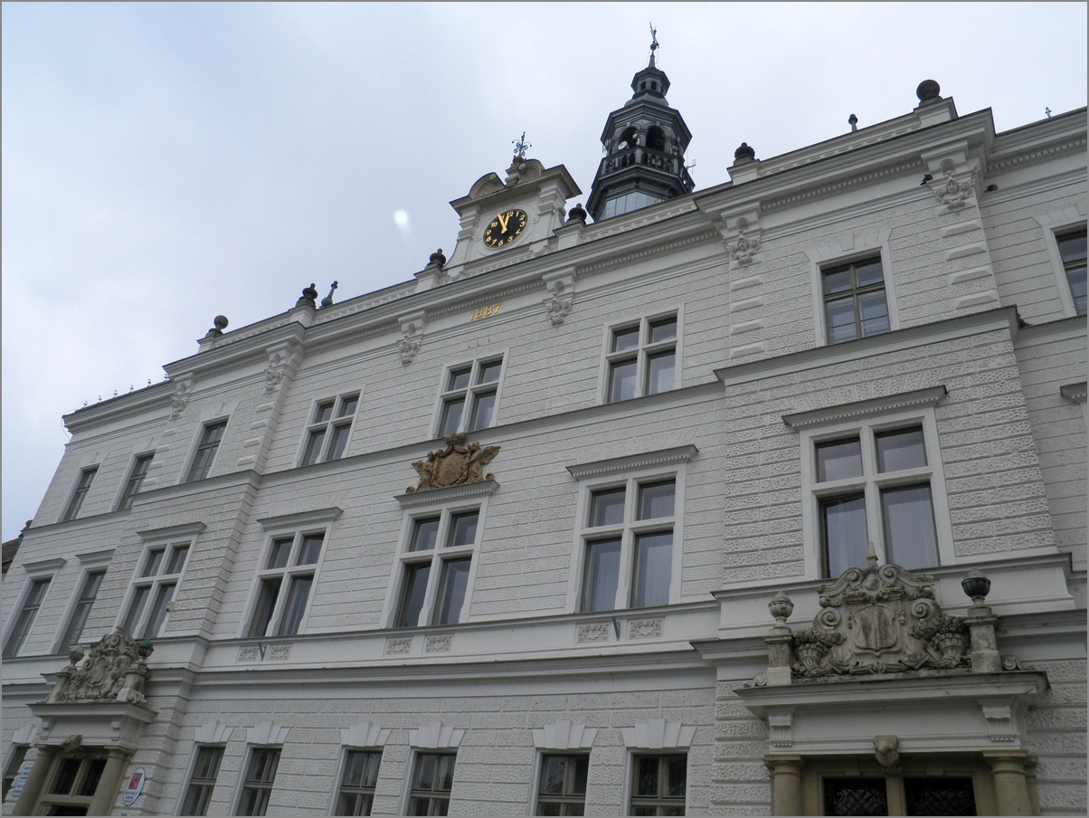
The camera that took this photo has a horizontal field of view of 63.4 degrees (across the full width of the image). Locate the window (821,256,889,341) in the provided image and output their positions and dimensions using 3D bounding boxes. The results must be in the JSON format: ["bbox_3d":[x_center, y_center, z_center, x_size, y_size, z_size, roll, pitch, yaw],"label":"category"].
[{"bbox_3d":[5.803,-2.004,16.418,1.123,1.998,0.189,-12,-38,28],"label":"window"}]

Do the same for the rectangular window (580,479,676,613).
[{"bbox_3d":[1.553,2.471,16.245,1.875,2.607,0.199,-12,-38,28],"label":"rectangular window"}]

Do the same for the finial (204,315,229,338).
[{"bbox_3d":[-10.615,-2.609,28.629,0.540,1.080,0.540,-12,-37,29],"label":"finial"}]

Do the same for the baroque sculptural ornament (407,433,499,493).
[{"bbox_3d":[-1.960,1.161,19.307,2.381,1.383,0.319,-12,-38,28],"label":"baroque sculptural ornament"}]

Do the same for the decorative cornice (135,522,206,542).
[{"bbox_3d":[-9.525,3.166,22.448,2.460,0.246,0.266,-12,-38,28],"label":"decorative cornice"}]

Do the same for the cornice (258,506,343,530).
[{"bbox_3d":[-5.951,2.688,21.339,2.646,0.229,0.250,-12,-38,28],"label":"cornice"}]

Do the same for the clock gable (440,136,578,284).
[{"bbox_3d":[-0.951,-5.341,24.363,3.847,4.995,1.148,-12,-37,29],"label":"clock gable"}]

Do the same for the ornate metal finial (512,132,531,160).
[{"bbox_3d":[-0.631,-7.779,25.931,0.702,1.148,0.607,-12,-37,29],"label":"ornate metal finial"}]

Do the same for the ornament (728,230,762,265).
[{"bbox_3d":[4.061,-3.287,17.969,0.689,0.985,0.324,-12,-37,29],"label":"ornament"}]

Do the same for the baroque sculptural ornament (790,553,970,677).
[{"bbox_3d":[4.547,2.823,12.352,2.328,1.875,0.359,-12,-38,28],"label":"baroque sculptural ornament"}]

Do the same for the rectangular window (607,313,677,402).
[{"bbox_3d":[2.101,-0.986,18.738,1.606,2.025,0.216,-12,-38,28],"label":"rectangular window"}]

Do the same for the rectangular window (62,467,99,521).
[{"bbox_3d":[-14.467,2.692,27.535,1.011,1.995,0.199,-12,-38,28],"label":"rectangular window"}]

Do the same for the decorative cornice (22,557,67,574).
[{"bbox_3d":[-15.188,4.766,26.711,1.971,0.223,0.209,-12,-38,28],"label":"decorative cornice"}]

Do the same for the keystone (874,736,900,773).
[{"bbox_3d":[4.373,4.388,11.260,0.279,0.399,0.306,-12,-38,28],"label":"keystone"}]

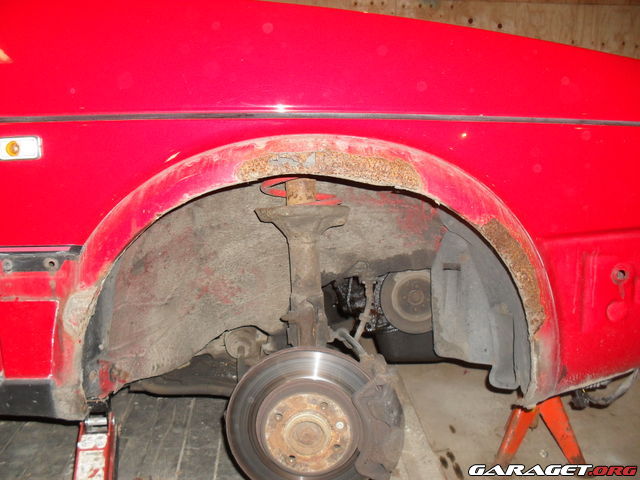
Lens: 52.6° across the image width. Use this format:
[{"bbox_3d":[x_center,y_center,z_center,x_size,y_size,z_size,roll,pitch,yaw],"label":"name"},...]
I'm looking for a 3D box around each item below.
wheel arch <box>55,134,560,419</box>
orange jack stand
[{"bbox_3d":[-0.011,0.051,0.950,0.751,0.408,0.090,-1,12,-5],"label":"wheel arch"},{"bbox_3d":[0.499,0.337,1.455,0.215,0.300,0.200,3,12,14],"label":"orange jack stand"}]

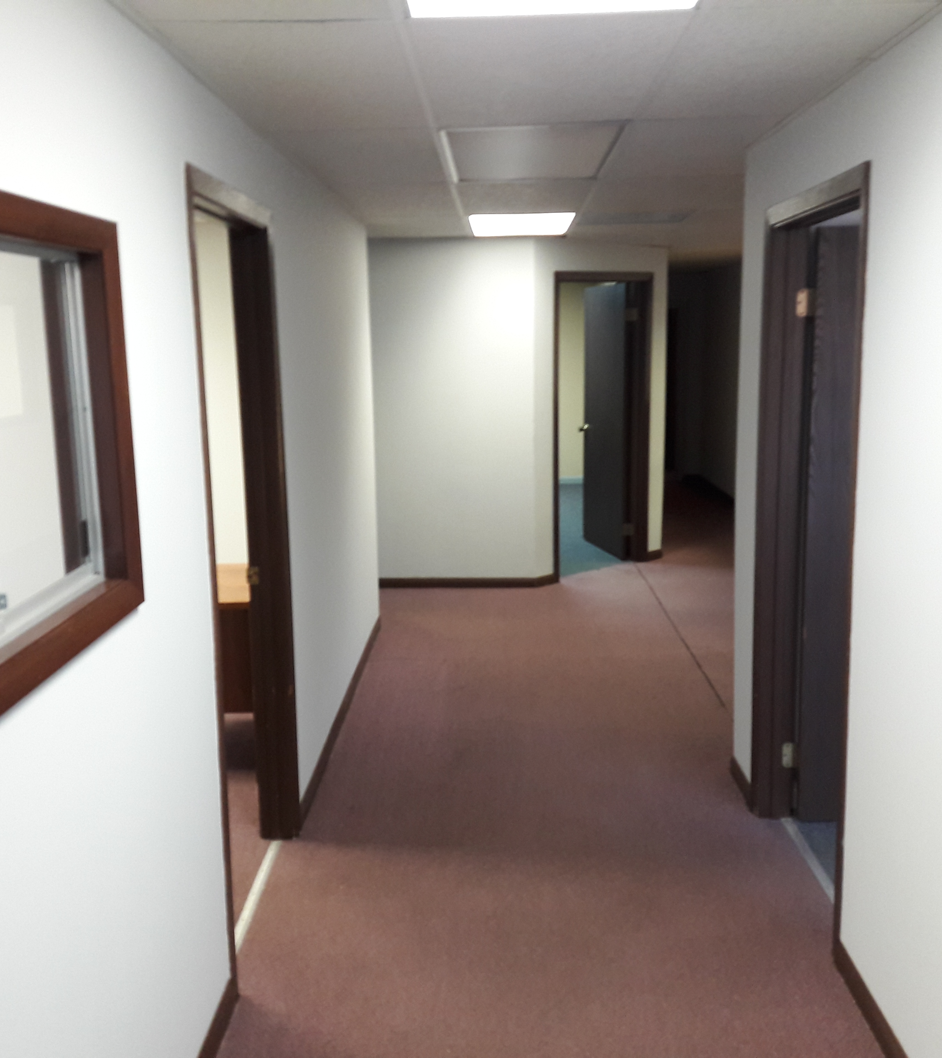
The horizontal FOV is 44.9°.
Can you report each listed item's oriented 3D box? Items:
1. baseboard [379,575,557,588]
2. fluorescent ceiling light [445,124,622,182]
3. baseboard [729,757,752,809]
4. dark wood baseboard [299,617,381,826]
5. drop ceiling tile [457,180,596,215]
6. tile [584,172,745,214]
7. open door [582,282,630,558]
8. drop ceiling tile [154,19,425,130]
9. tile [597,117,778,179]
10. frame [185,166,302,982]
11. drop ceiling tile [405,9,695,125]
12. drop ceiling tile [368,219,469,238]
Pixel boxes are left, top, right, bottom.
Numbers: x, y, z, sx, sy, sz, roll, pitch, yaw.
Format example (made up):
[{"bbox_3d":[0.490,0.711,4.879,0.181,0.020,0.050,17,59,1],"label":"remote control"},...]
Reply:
[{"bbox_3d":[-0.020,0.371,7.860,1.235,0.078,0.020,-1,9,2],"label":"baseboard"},{"bbox_3d":[0.200,-1.363,4.126,0.600,0.060,1.210,-1,9,2],"label":"fluorescent ceiling light"},{"bbox_3d":[1.022,0.947,4.296,0.015,0.082,0.380,-1,9,2],"label":"baseboard"},{"bbox_3d":[-0.571,0.786,5.388,0.015,0.082,2.800,-1,9,2],"label":"dark wood baseboard"},{"bbox_3d":[0.233,-1.556,5.330,0.610,0.018,1.220,-1,9,2],"label":"drop ceiling tile"},{"bbox_3d":[0.852,-1.586,5.399,0.610,0.020,1.220,-1,9,2],"label":"tile"},{"bbox_3d":[1.055,-0.846,8.957,0.050,2.060,0.920,-3,9,-13],"label":"open door"},{"bbox_3d":[-0.396,-1.179,3.022,0.551,0.020,1.220,-1,9,2],"label":"drop ceiling tile"},{"bbox_3d":[0.795,-1.391,4.195,0.554,0.020,1.220,-1,9,2],"label":"tile"},{"bbox_3d":[-0.707,0.103,3.377,0.150,2.115,1.020,-1,9,2],"label":"frame"},{"bbox_3d":[0.184,-1.188,3.006,0.610,0.020,1.220,-1,9,2],"label":"drop ceiling tile"},{"bbox_3d":[-0.322,-1.760,6.628,0.570,0.018,1.230,-1,9,2],"label":"drop ceiling tile"}]

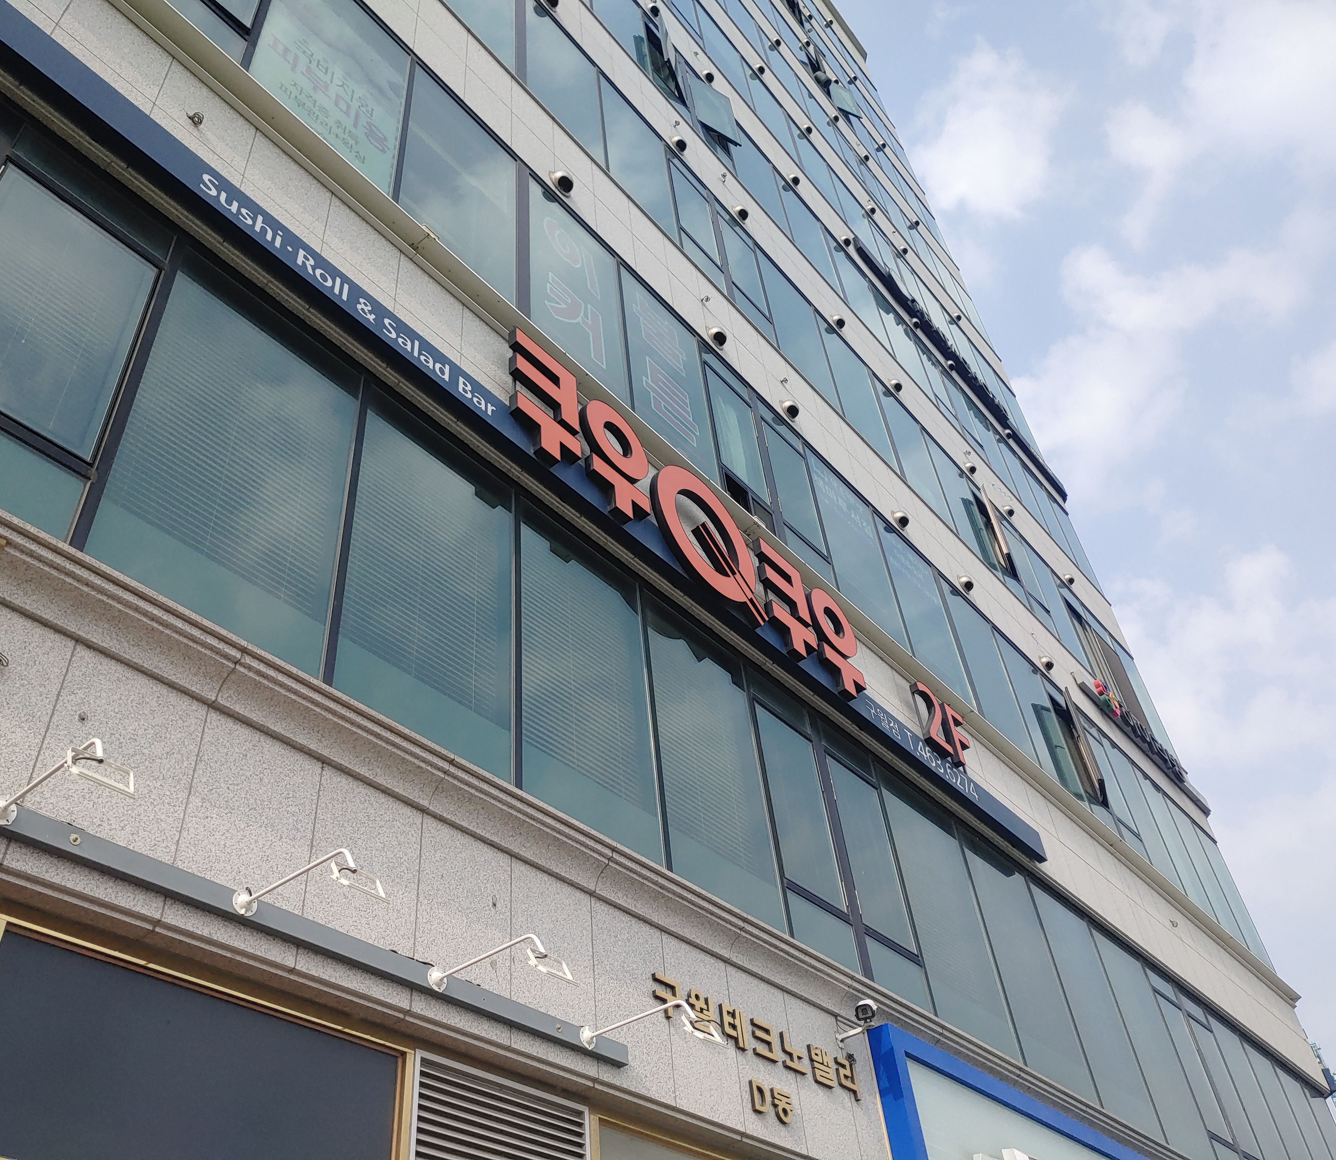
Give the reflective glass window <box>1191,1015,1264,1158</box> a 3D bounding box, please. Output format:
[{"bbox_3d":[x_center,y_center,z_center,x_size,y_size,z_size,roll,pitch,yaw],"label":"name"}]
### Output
[{"bbox_3d":[6.755,6.143,14.077,0.100,1.516,0.805,-32,-49,25],"label":"reflective glass window"}]

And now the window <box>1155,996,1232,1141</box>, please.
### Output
[{"bbox_3d":[6.083,5.635,13.435,0.100,1.537,0.799,-32,-49,25],"label":"window"}]

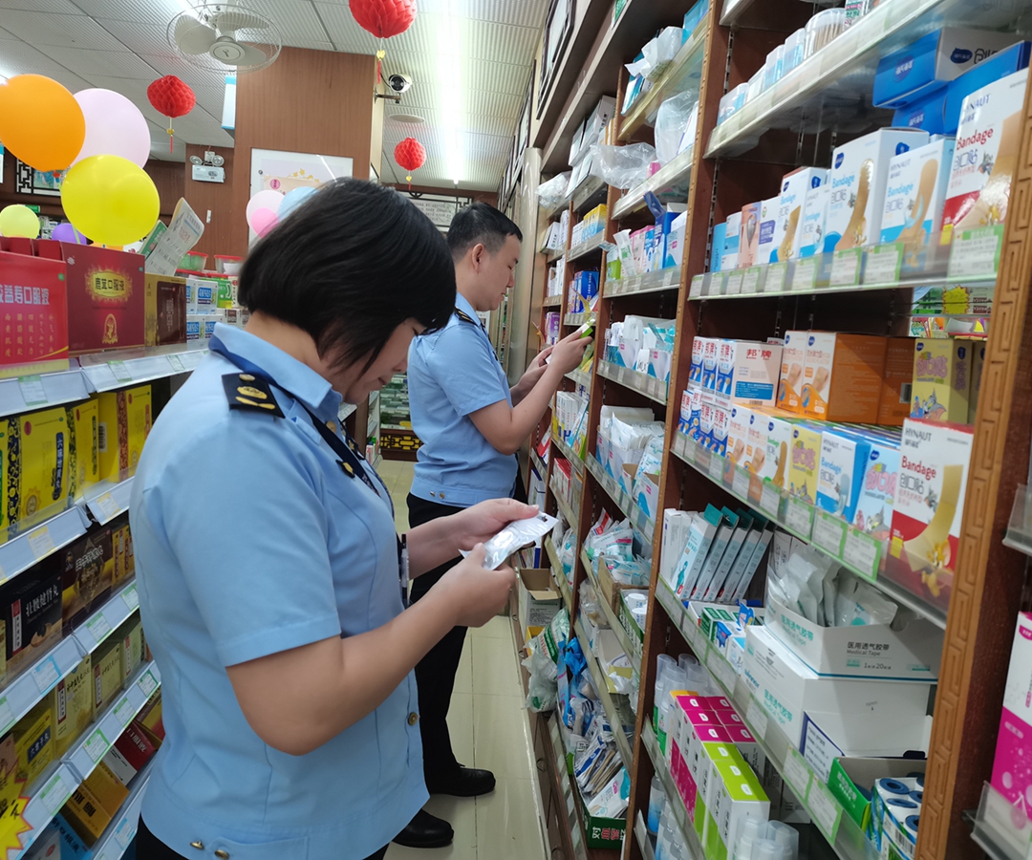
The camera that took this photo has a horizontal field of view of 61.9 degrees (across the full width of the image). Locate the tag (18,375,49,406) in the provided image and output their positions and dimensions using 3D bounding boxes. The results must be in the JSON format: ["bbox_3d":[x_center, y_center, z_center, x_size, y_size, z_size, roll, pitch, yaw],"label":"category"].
[{"bbox_3d":[-0.752,-0.062,1.343,0.003,0.046,0.069,-12,8,-2],"label":"tag"}]

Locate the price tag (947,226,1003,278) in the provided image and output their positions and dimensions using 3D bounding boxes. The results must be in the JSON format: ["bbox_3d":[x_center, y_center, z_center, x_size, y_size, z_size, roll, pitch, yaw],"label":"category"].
[{"bbox_3d":[0.380,-0.147,0.714,0.003,0.038,0.070,4,7,-4],"label":"price tag"}]

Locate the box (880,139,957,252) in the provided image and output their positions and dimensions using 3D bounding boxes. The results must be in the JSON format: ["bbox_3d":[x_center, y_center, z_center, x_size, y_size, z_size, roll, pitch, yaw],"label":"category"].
[{"bbox_3d":[0.414,-0.213,0.850,0.056,0.119,0.100,4,7,-4],"label":"box"}]

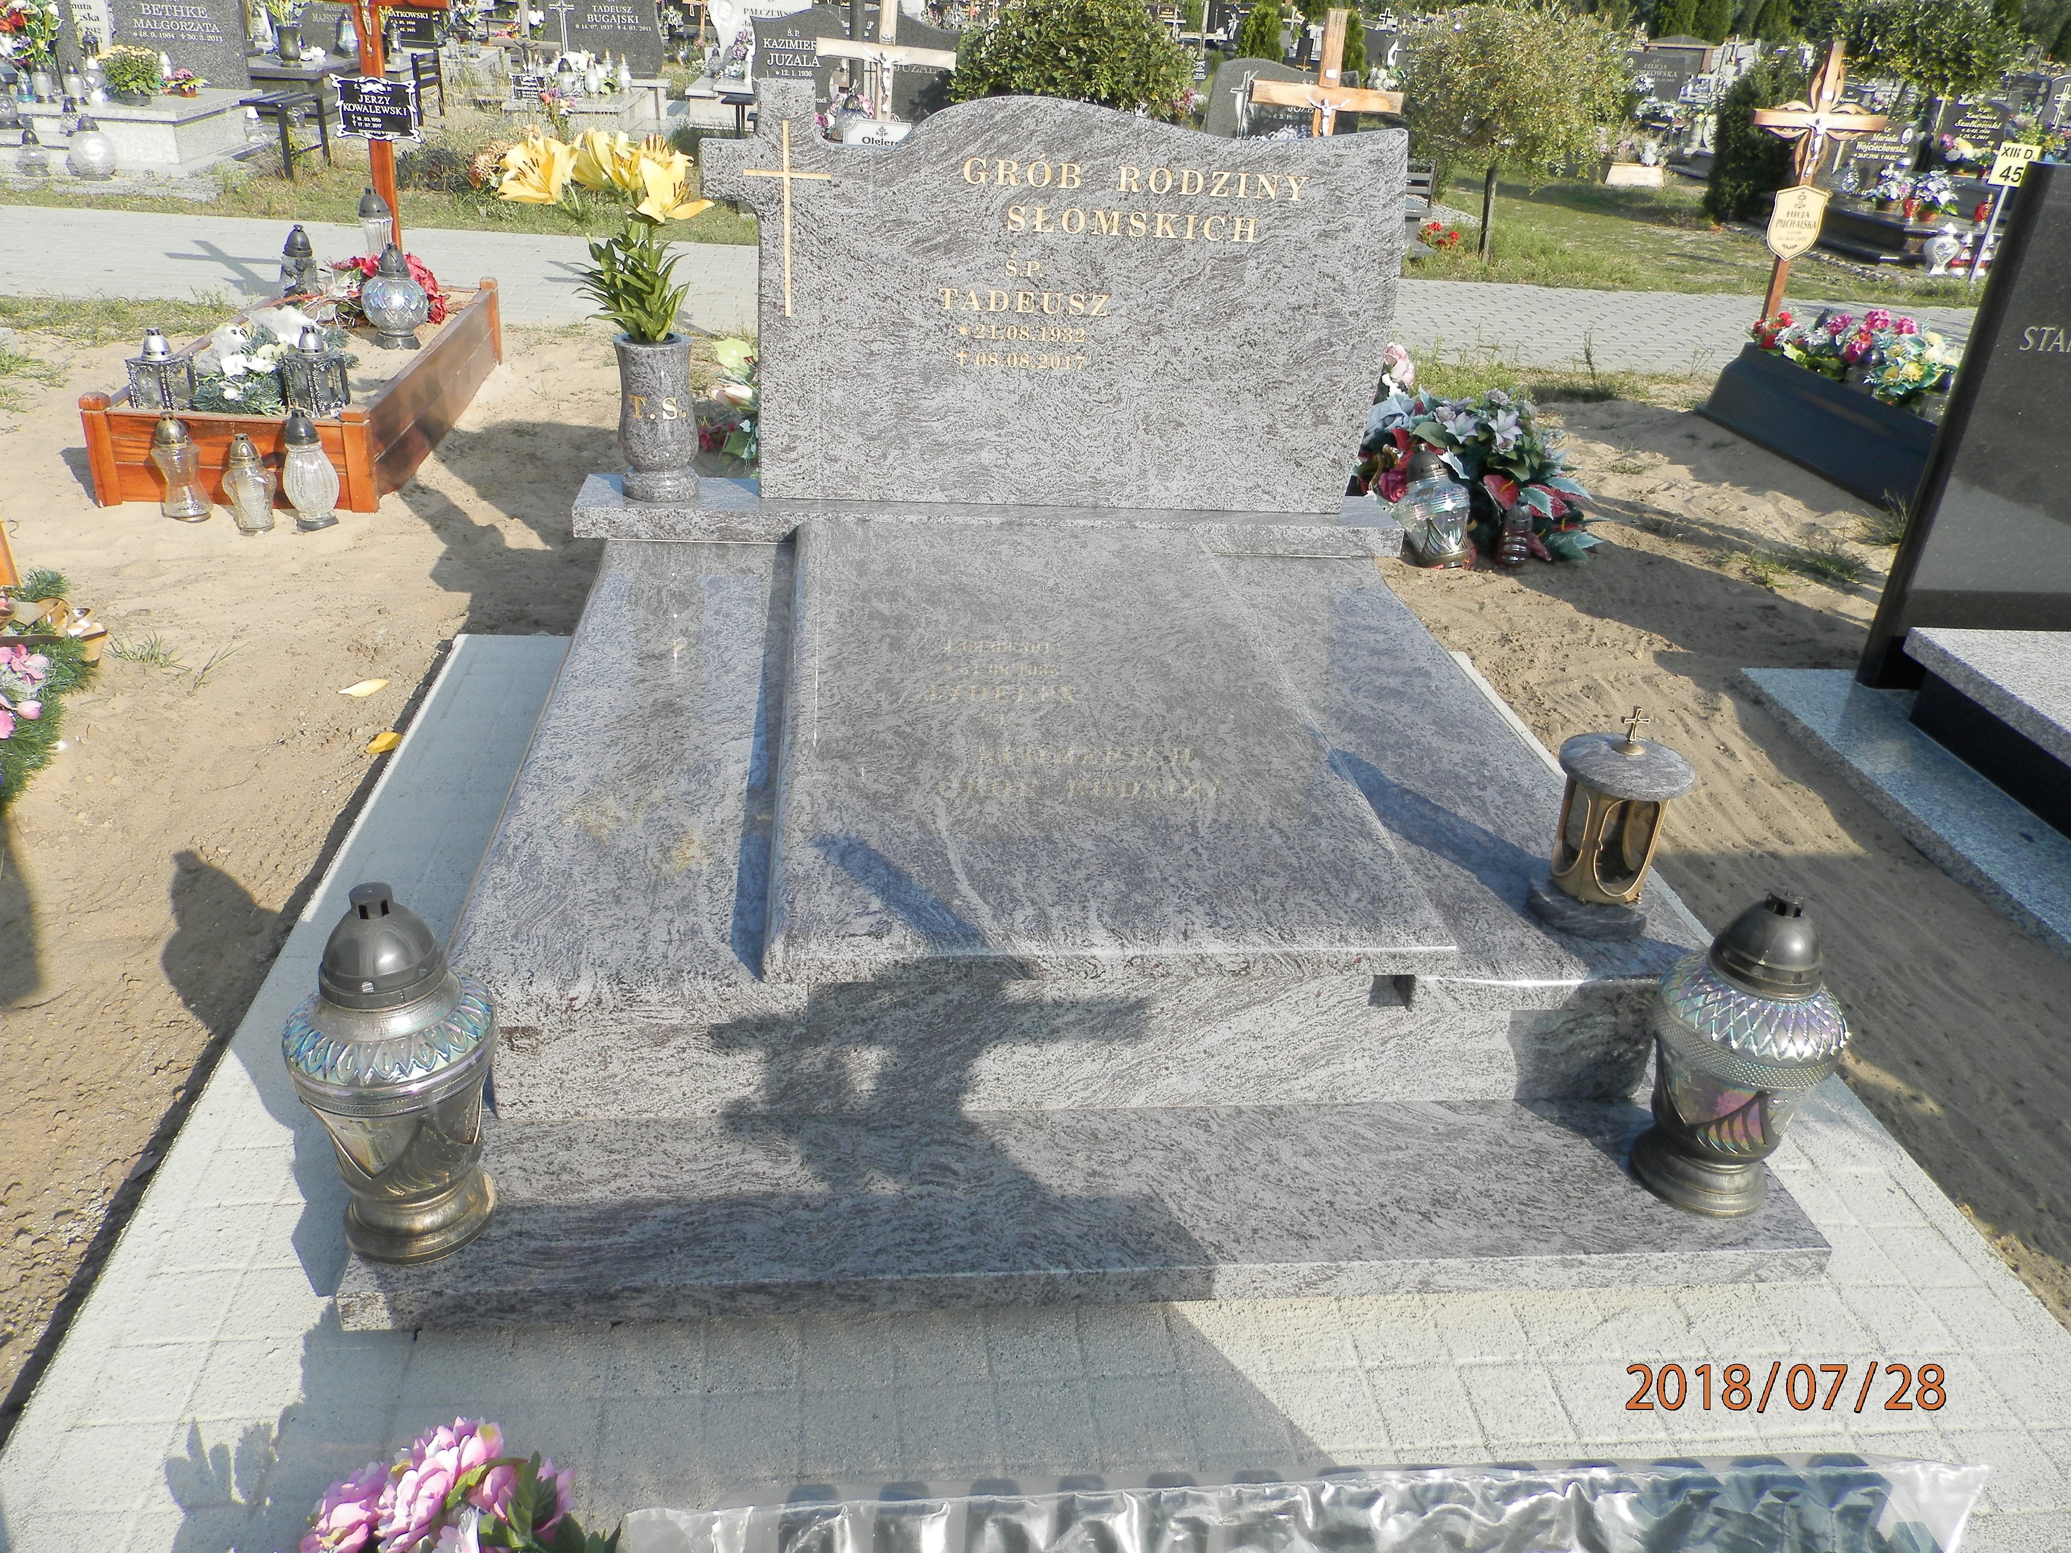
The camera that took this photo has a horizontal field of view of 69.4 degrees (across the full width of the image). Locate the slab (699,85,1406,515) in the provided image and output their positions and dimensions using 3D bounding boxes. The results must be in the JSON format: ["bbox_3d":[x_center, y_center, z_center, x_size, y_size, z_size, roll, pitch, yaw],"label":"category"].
[{"bbox_3d":[0.024,-0.970,3.122,1.392,0.818,0.070,0,29,-7],"label":"slab"}]

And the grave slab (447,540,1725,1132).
[{"bbox_3d":[0.028,-0.025,2.476,1.598,0.294,1.482,1,28,-7],"label":"grave slab"}]

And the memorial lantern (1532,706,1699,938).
[{"bbox_3d":[0.758,0.045,1.961,0.168,0.295,0.168,1,28,-7],"label":"memorial lantern"}]

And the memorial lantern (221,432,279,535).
[{"bbox_3d":[-1.936,-0.727,3.687,0.129,0.245,0.129,1,29,-7],"label":"memorial lantern"}]

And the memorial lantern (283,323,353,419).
[{"bbox_3d":[-1.862,-1.054,3.865,0.118,0.218,0.118,14,30,18],"label":"memorial lantern"}]

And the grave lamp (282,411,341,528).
[{"bbox_3d":[-1.813,-0.766,3.728,0.137,0.290,0.137,1,29,-7],"label":"grave lamp"}]

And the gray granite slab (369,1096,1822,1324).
[{"bbox_3d":[0.092,0.517,1.839,1.720,0.051,0.290,1,29,-7],"label":"gray granite slab"}]

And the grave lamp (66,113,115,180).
[{"bbox_3d":[-5.312,-3.543,8.431,0.253,0.324,0.253,1,28,-7],"label":"grave lamp"}]

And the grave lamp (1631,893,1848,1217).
[{"bbox_3d":[0.860,0.325,1.816,0.204,0.412,0.204,1,29,-7],"label":"grave lamp"}]

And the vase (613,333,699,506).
[{"bbox_3d":[-0.754,-0.717,3.005,0.149,0.303,0.149,1,29,-7],"label":"vase"}]

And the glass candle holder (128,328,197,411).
[{"bbox_3d":[-2.330,-1.085,3.978,0.125,0.214,0.125,11,28,13],"label":"glass candle holder"}]

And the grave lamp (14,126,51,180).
[{"bbox_3d":[-5.631,-3.508,8.416,0.175,0.234,0.175,1,28,-7],"label":"grave lamp"}]

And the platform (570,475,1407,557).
[{"bbox_3d":[-0.081,-0.551,3.170,1.709,0.063,0.224,1,28,-7],"label":"platform"}]

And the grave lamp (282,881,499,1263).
[{"bbox_3d":[-0.683,0.305,1.603,0.212,0.422,0.212,1,28,-7],"label":"grave lamp"}]

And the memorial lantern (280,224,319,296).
[{"bbox_3d":[-2.493,-1.746,5.043,0.110,0.228,0.110,1,29,-7],"label":"memorial lantern"}]

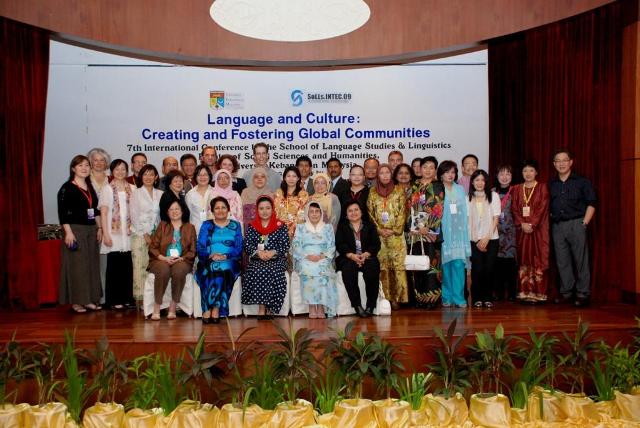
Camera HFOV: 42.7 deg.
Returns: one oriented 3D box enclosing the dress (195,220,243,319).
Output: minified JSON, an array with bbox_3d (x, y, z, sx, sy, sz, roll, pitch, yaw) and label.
[{"bbox_3d":[-1.003,0.530,8.170,0.470,0.970,0.700,0,0,1],"label":"dress"}]

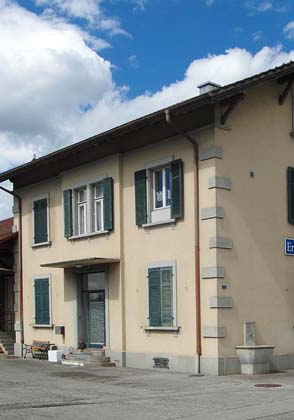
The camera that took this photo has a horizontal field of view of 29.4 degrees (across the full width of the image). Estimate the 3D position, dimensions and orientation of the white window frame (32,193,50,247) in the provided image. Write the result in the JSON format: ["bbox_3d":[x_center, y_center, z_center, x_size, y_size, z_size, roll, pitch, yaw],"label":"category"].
[{"bbox_3d":[-4.556,0.430,24.015,0.150,2.168,1.425,9,-14,-39],"label":"white window frame"}]

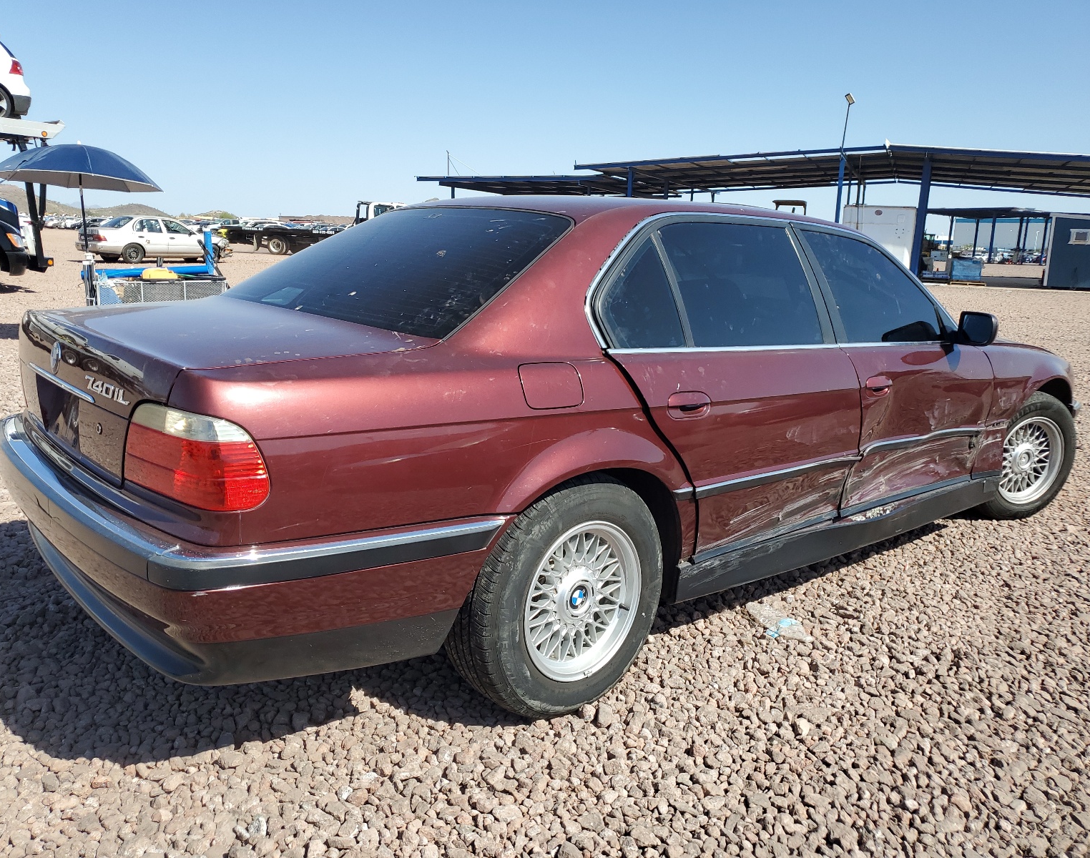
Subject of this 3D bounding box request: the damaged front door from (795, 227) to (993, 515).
[{"bbox_3d":[1.394,-0.250,3.404,1.270,1.030,0.260,-8,15,-40],"label":"damaged front door"}]

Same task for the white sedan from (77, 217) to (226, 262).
[{"bbox_3d":[-11.659,-5.705,25.898,1.690,1.390,4.300,12,15,39],"label":"white sedan"}]

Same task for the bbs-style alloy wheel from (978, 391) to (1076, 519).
[{"bbox_3d":[2.381,0.132,4.378,0.670,0.670,0.240,-2,12,-20],"label":"bbs-style alloy wheel"}]

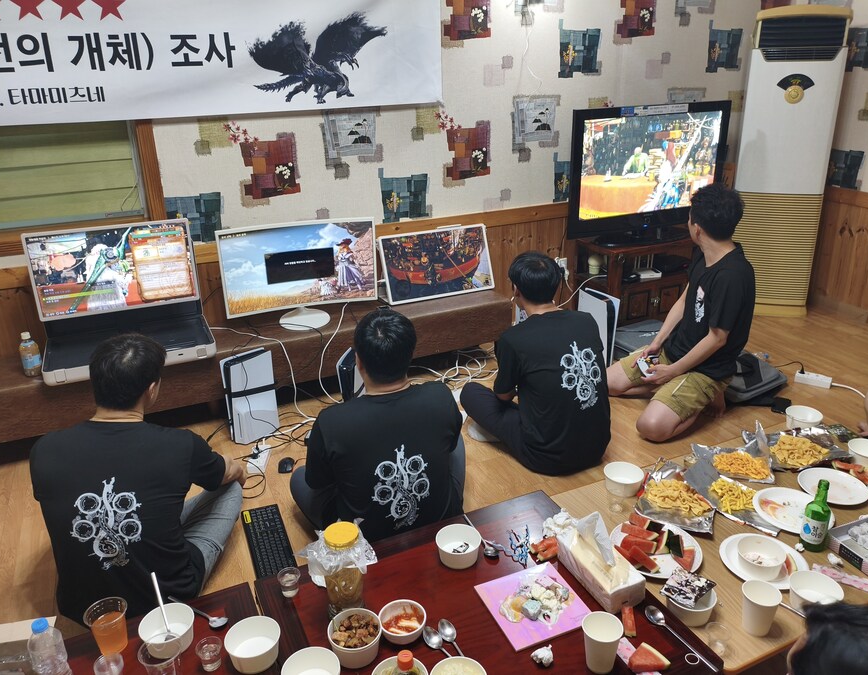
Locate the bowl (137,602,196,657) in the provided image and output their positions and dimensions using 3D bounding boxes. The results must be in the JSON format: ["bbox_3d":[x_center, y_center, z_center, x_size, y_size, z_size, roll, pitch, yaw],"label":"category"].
[{"bbox_3d":[-0.631,0.704,1.611,0.123,0.062,0.123,-2,22,1],"label":"bowl"}]

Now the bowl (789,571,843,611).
[{"bbox_3d":[0.939,0.638,1.667,0.118,0.058,0.118,-2,20,1],"label":"bowl"}]

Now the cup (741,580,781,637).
[{"bbox_3d":[0.804,0.676,1.674,0.088,0.107,0.088,11,25,29],"label":"cup"}]

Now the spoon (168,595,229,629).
[{"bbox_3d":[-0.602,0.680,1.716,0.200,0.024,0.042,8,24,23],"label":"spoon"}]

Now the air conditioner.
[{"bbox_3d":[2.269,-1.079,4.385,0.520,1.830,0.320,9,23,27],"label":"air conditioner"}]

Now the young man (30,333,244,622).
[{"bbox_3d":[-0.941,0.351,2.192,0.660,0.860,0.600,-8,21,-16],"label":"young man"}]

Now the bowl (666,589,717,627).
[{"bbox_3d":[0.656,0.680,1.734,0.123,0.062,0.123,-2,22,1],"label":"bowl"}]

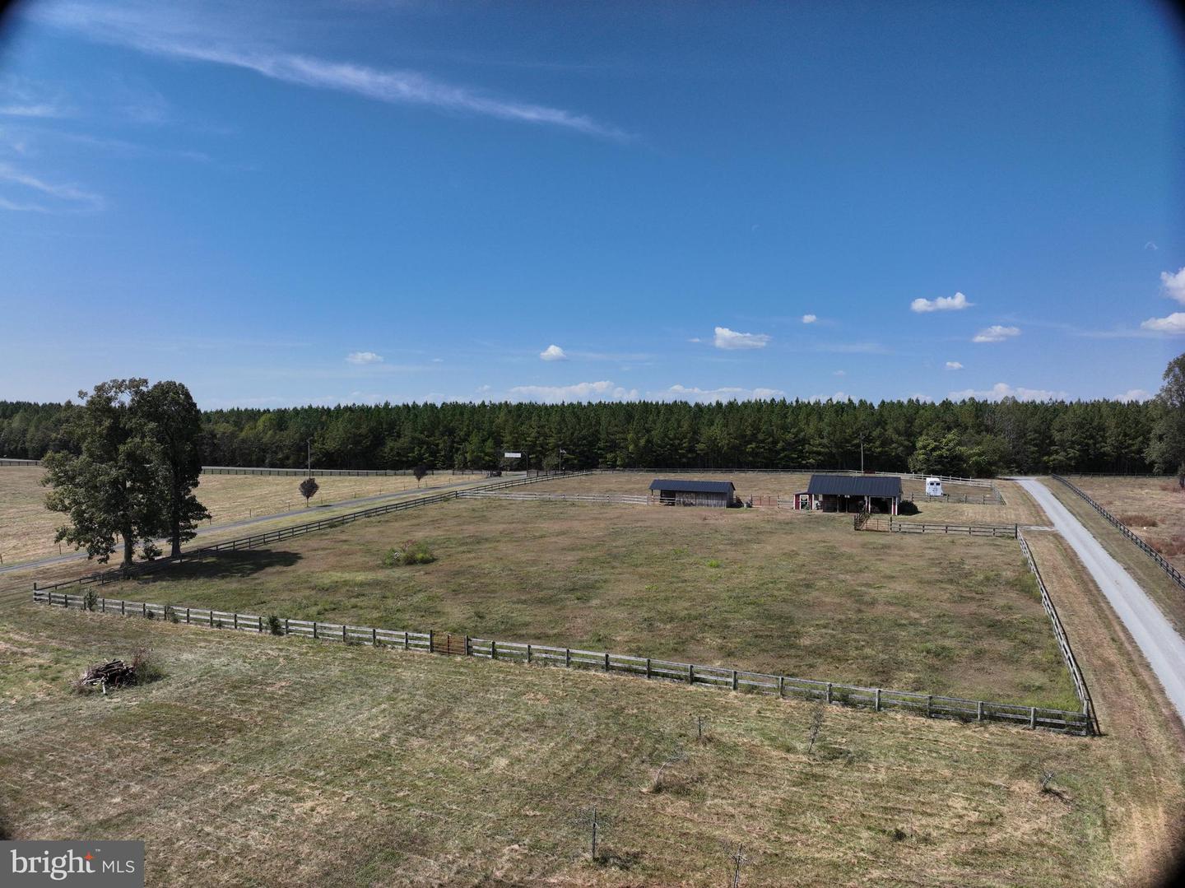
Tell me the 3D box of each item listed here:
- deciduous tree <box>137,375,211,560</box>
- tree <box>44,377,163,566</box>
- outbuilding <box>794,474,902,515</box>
[{"bbox_3d":[-45.200,2.600,88.500,8.200,19.000,8.400,-1,2,-27],"label":"deciduous tree"},{"bbox_3d":[-50.400,3.050,84.500,11.300,19.500,11.000,-1,2,-31],"label":"tree"},{"bbox_3d":[35.400,6.930,113.400,13.400,4.900,7.800,1,2,26],"label":"outbuilding"}]

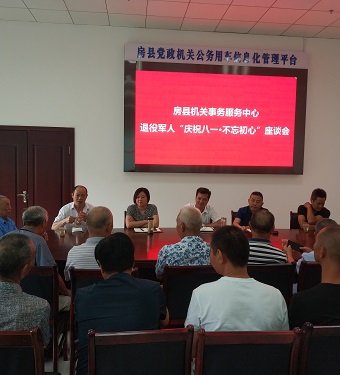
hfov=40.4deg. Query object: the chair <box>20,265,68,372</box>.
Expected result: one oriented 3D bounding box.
[{"bbox_3d":[-0.946,0.939,3.152,0.460,0.906,0.550,1,2,-3],"label":"chair"}]

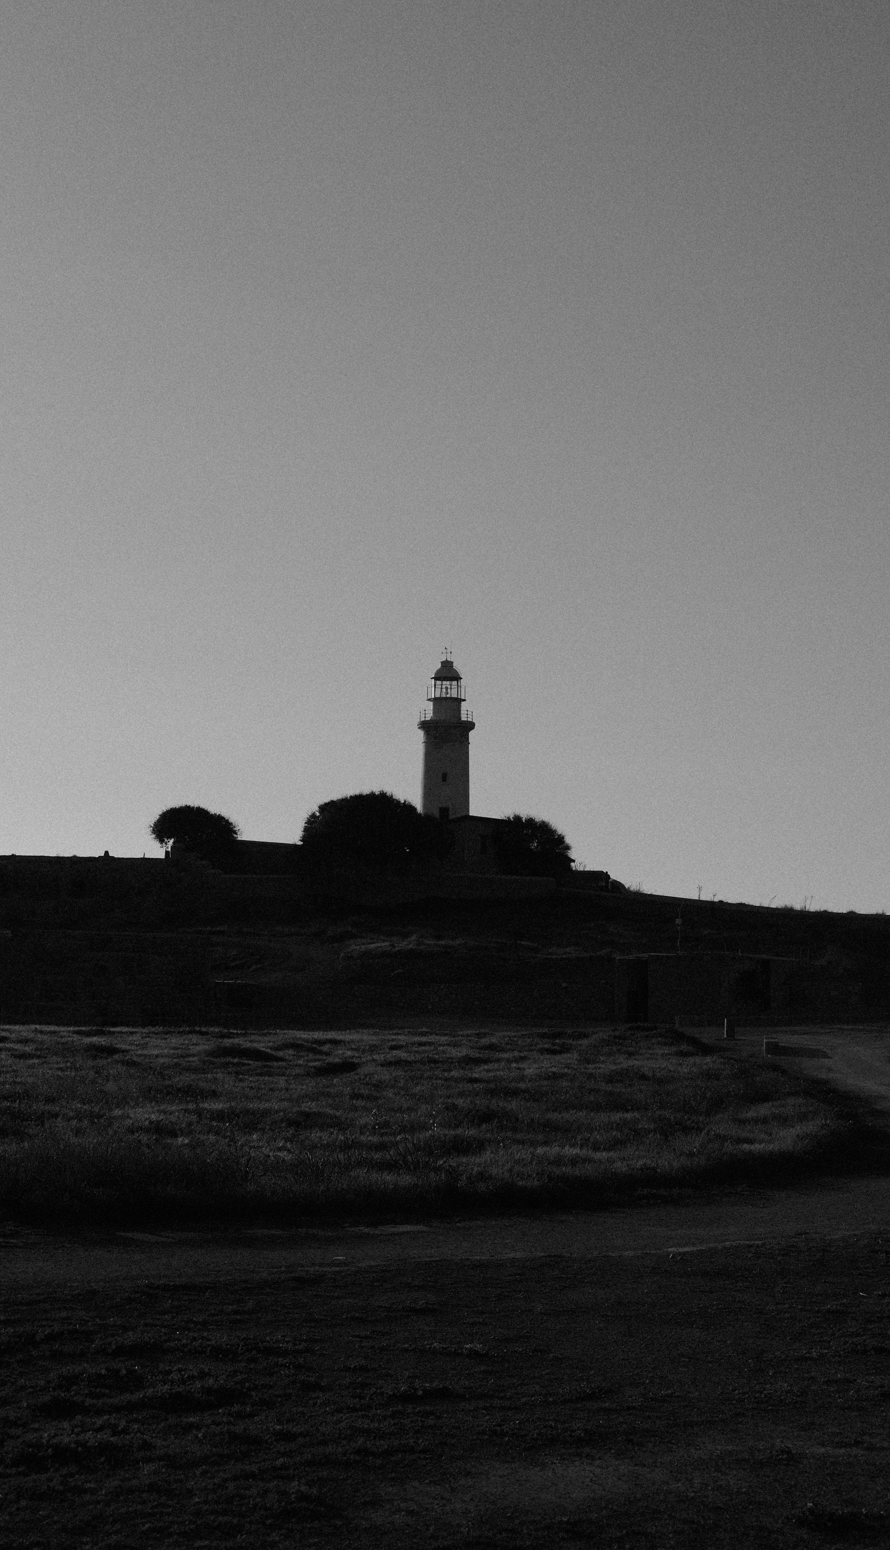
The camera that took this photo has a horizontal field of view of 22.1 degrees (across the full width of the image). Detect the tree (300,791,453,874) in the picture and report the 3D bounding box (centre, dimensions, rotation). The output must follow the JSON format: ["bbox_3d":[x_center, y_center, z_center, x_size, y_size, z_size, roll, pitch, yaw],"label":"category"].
[{"bbox_3d":[-6.143,5.171,203.000,13.580,7.650,11.000,0,-5,0],"label":"tree"}]

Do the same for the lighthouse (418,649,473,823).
[{"bbox_3d":[0.171,-1.369,215.000,5.250,20.420,5.250,0,-5,0],"label":"lighthouse"}]

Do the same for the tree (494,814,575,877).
[{"bbox_3d":[7.906,6.333,204.000,7.150,5.630,6.500,0,-5,0],"label":"tree"}]

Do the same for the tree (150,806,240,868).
[{"bbox_3d":[-22.365,5.576,204.000,8.120,5.630,7.000,0,-5,0],"label":"tree"}]

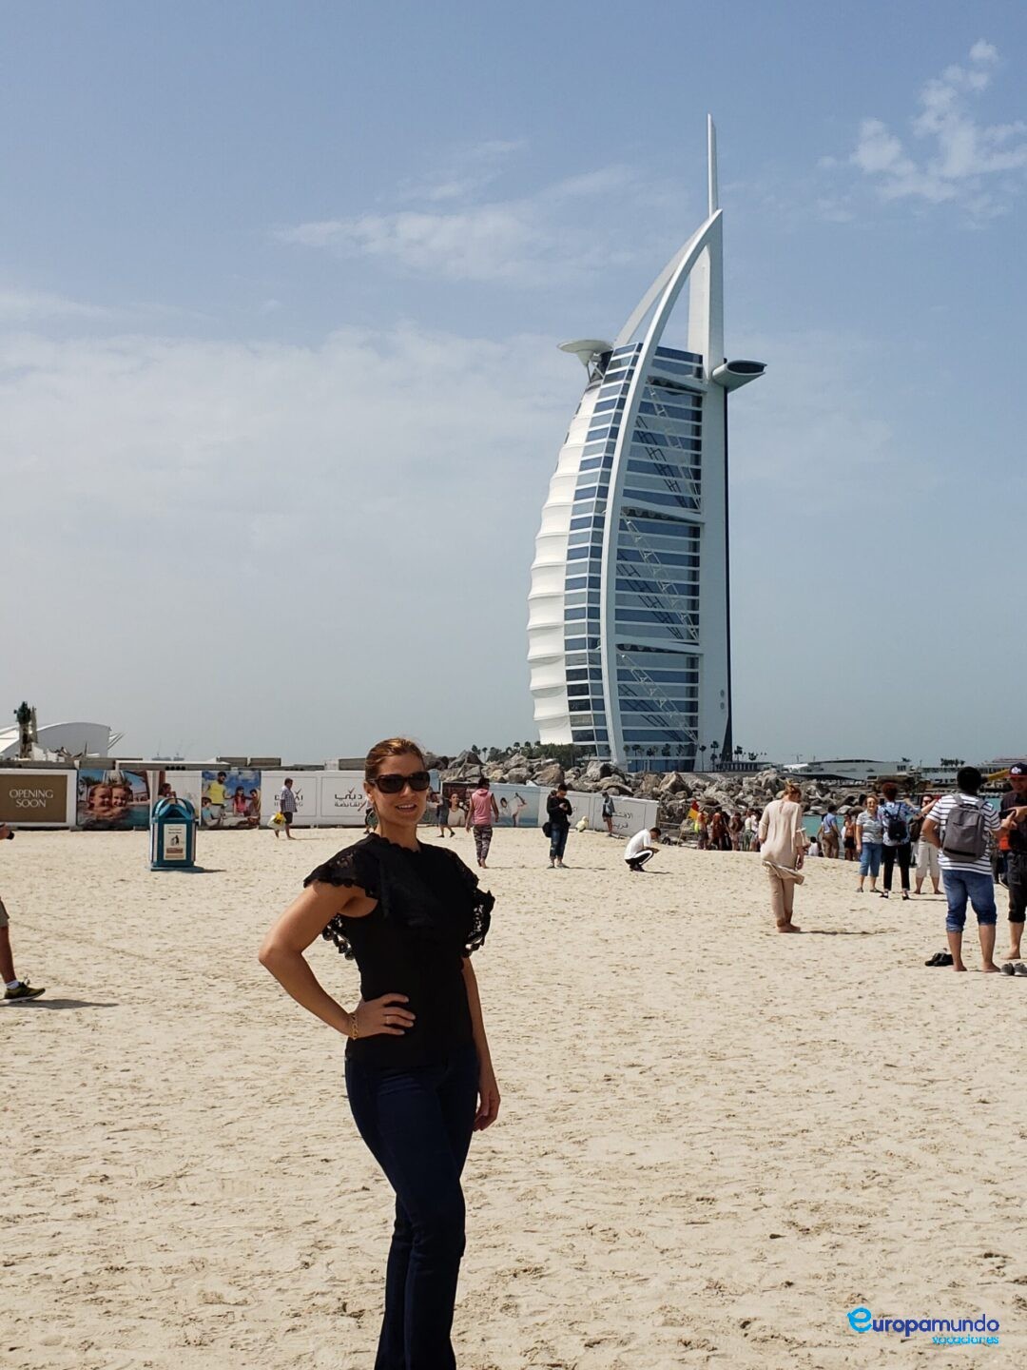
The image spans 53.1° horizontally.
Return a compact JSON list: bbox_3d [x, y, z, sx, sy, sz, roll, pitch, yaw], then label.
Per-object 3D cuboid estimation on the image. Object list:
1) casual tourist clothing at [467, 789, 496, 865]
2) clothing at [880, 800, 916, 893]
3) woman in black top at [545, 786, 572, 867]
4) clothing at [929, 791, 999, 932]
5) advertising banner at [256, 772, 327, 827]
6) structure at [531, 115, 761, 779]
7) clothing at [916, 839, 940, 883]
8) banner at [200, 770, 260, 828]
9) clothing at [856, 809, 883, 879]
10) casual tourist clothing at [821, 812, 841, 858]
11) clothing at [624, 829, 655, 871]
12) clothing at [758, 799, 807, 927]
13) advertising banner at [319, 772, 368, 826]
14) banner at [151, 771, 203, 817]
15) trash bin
[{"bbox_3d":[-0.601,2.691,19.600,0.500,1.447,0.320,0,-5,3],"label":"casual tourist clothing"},{"bbox_3d":[5.385,2.262,14.400,0.470,1.270,0.350,-1,-5,9],"label":"clothing"},{"bbox_3d":[0.875,2.719,19.800,0.500,1.620,0.360,3,-6,-30],"label":"woman in black top"},{"bbox_3d":[3.858,1.510,8.800,0.550,1.170,0.370,-3,-6,30],"label":"clothing"},{"bbox_3d":[-8.094,4.154,37.500,2.520,2.030,0.120,1,-5,-12],"label":"advertising banner"},{"bbox_3d":[54.272,-120.921,477.056,98.000,320.000,82.000,2,-5,-14],"label":"structure"},{"bbox_3d":[6.619,2.789,16.400,0.390,0.648,0.270,-1,-5,12],"label":"clothing"},{"bbox_3d":[-9.876,3.997,36.000,2.042,2.003,0.080,2,-5,-17],"label":"banner"},{"bbox_3d":[5.680,2.533,16.400,0.420,1.126,0.290,-1,-5,10],"label":"clothing"},{"bbox_3d":[9.653,4.558,31.300,0.520,1.400,0.350,-1,-5,12],"label":"casual tourist clothing"},{"bbox_3d":[2.344,3.069,19.100,0.560,0.790,0.450,0,-5,0],"label":"clothing"},{"bbox_3d":[2.936,1.922,11.200,0.500,1.386,0.360,-1,-5,18],"label":"clothing"},{"bbox_3d":[-6.007,4.096,37.200,2.063,1.985,0.080,2,-5,-17],"label":"advertising banner"},{"bbox_3d":[-11.617,3.912,35.400,1.680,1.933,0.080,2,-5,-17],"label":"banner"},{"bbox_3d":[-6.242,2.733,18.900,0.810,1.340,0.700,2,-6,-21],"label":"trash bin"}]

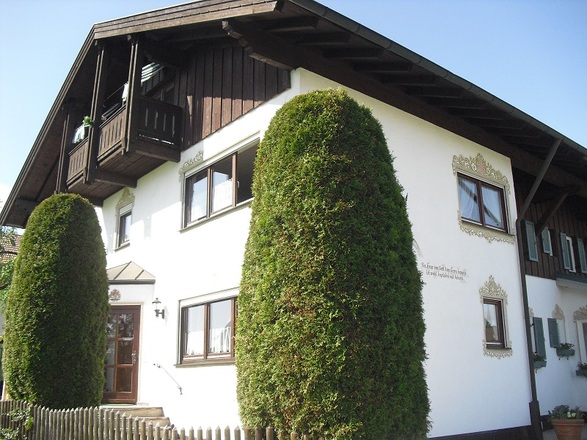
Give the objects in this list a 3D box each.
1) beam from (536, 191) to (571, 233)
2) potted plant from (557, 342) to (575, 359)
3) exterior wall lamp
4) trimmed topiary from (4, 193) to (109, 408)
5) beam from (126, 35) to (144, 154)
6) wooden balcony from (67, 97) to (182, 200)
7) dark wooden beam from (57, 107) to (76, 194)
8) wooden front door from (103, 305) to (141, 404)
[{"bbox_3d":[6.955,-0.238,16.371,0.130,0.140,1.330,13,-63,-38],"label":"beam"},{"bbox_3d":[7.157,3.417,16.068,0.580,0.400,0.200,13,-19,-38],"label":"potted plant"},{"bbox_3d":[-2.838,1.864,12.805,0.280,0.430,0.190,13,-19,-38],"label":"exterior wall lamp"},{"bbox_3d":[-4.470,1.865,11.406,1.820,4.650,1.820,13,-19,-38],"label":"trimmed topiary"},{"bbox_3d":[-3.407,-2.725,13.204,0.180,2.720,0.180,13,-19,-38],"label":"beam"},{"bbox_3d":[-4.354,-1.502,14.901,1.240,1.310,4.430,13,-19,-38],"label":"wooden balcony"},{"bbox_3d":[-6.112,-1.797,16.407,0.180,2.650,0.180,13,-19,-38],"label":"dark wooden beam"},{"bbox_3d":[-3.831,2.891,13.179,1.020,2.080,0.100,-1,-15,5],"label":"wooden front door"}]

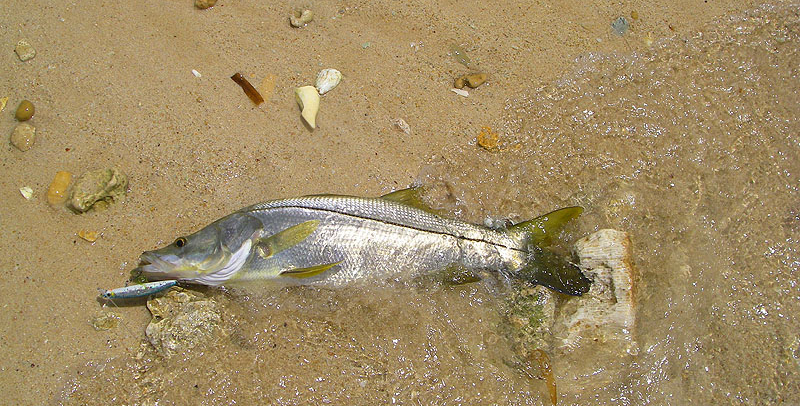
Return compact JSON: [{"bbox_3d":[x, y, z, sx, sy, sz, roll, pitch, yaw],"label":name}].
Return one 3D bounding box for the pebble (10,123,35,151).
[{"bbox_3d":[-0.607,-0.105,1.411,0.035,0.030,0.049,5,65,2],"label":"pebble"}]

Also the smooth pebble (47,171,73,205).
[{"bbox_3d":[-0.525,-0.022,1.354,0.029,0.017,0.056,4,65,2],"label":"smooth pebble"}]

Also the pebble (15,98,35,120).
[{"bbox_3d":[-0.602,-0.148,1.409,0.028,0.022,0.037,5,65,2],"label":"pebble"}]

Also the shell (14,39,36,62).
[{"bbox_3d":[-0.624,-0.254,1.463,0.029,0.014,0.044,-29,68,-13],"label":"shell"}]

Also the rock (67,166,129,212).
[{"bbox_3d":[-0.485,-0.023,1.408,0.098,0.050,0.063,-7,64,-3],"label":"rock"}]

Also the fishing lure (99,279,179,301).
[{"bbox_3d":[-0.393,0.131,1.328,0.117,0.020,0.021,-10,64,-5],"label":"fishing lure"}]

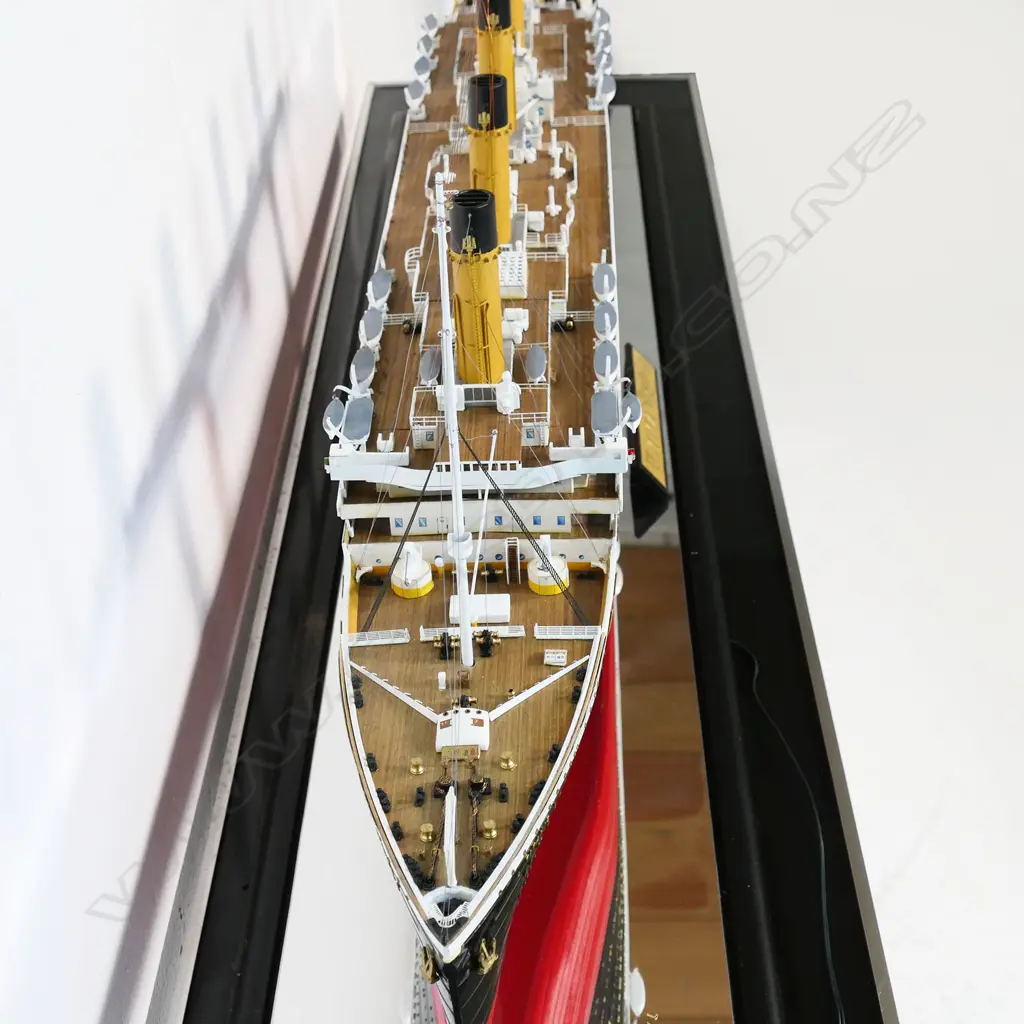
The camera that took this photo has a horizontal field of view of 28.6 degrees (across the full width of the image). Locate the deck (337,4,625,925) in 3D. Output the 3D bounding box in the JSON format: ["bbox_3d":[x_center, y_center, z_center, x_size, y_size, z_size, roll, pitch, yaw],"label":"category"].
[{"bbox_3d":[-0.006,-0.142,1.010,0.115,0.045,0.980,-1,31,2],"label":"deck"}]

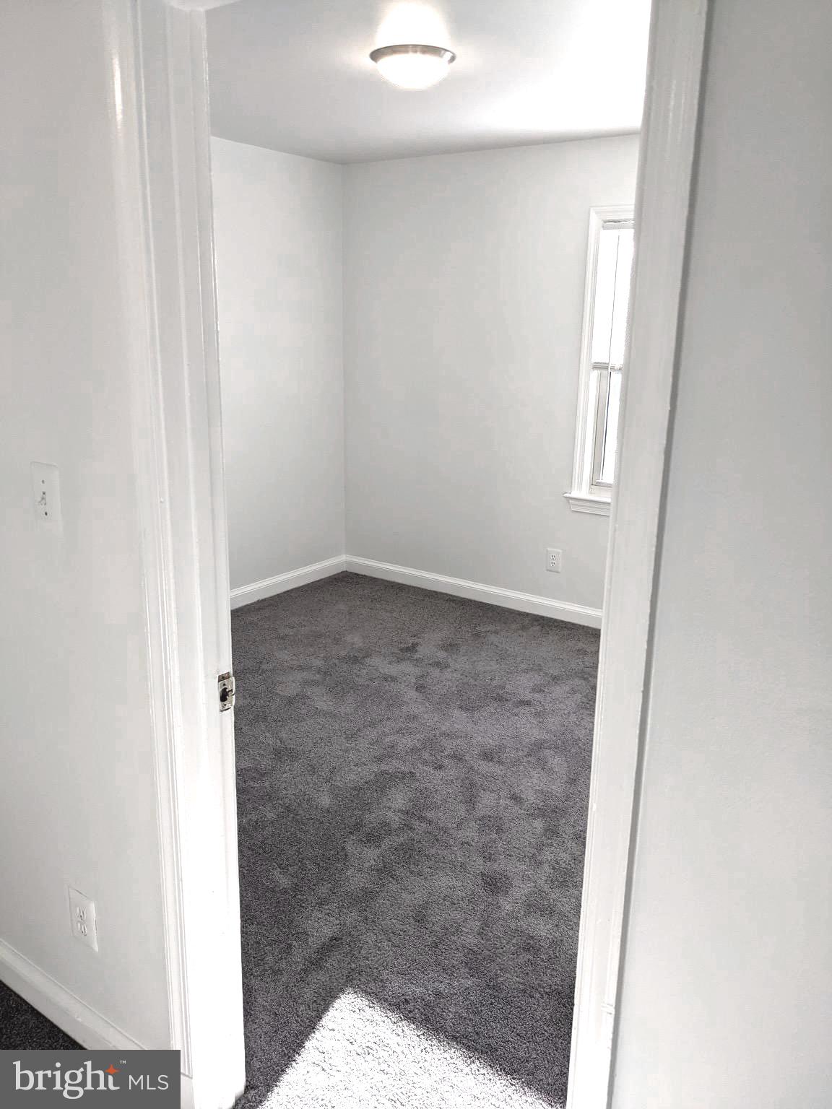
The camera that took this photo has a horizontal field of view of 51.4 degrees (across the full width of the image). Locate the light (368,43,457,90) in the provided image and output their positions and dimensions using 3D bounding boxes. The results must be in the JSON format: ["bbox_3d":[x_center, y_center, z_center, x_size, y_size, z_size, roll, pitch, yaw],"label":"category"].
[{"bbox_3d":[-0.011,-1.636,2.941,0.296,0.096,0.296,1,15,0],"label":"light"}]

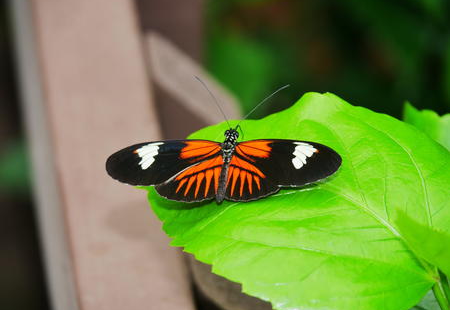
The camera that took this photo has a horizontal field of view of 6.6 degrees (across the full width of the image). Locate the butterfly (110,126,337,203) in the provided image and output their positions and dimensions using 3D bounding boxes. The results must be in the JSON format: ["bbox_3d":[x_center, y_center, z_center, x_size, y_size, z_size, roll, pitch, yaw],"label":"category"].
[{"bbox_3d":[-0.001,0.003,1.185,0.074,0.012,0.029,-2,49,13],"label":"butterfly"}]

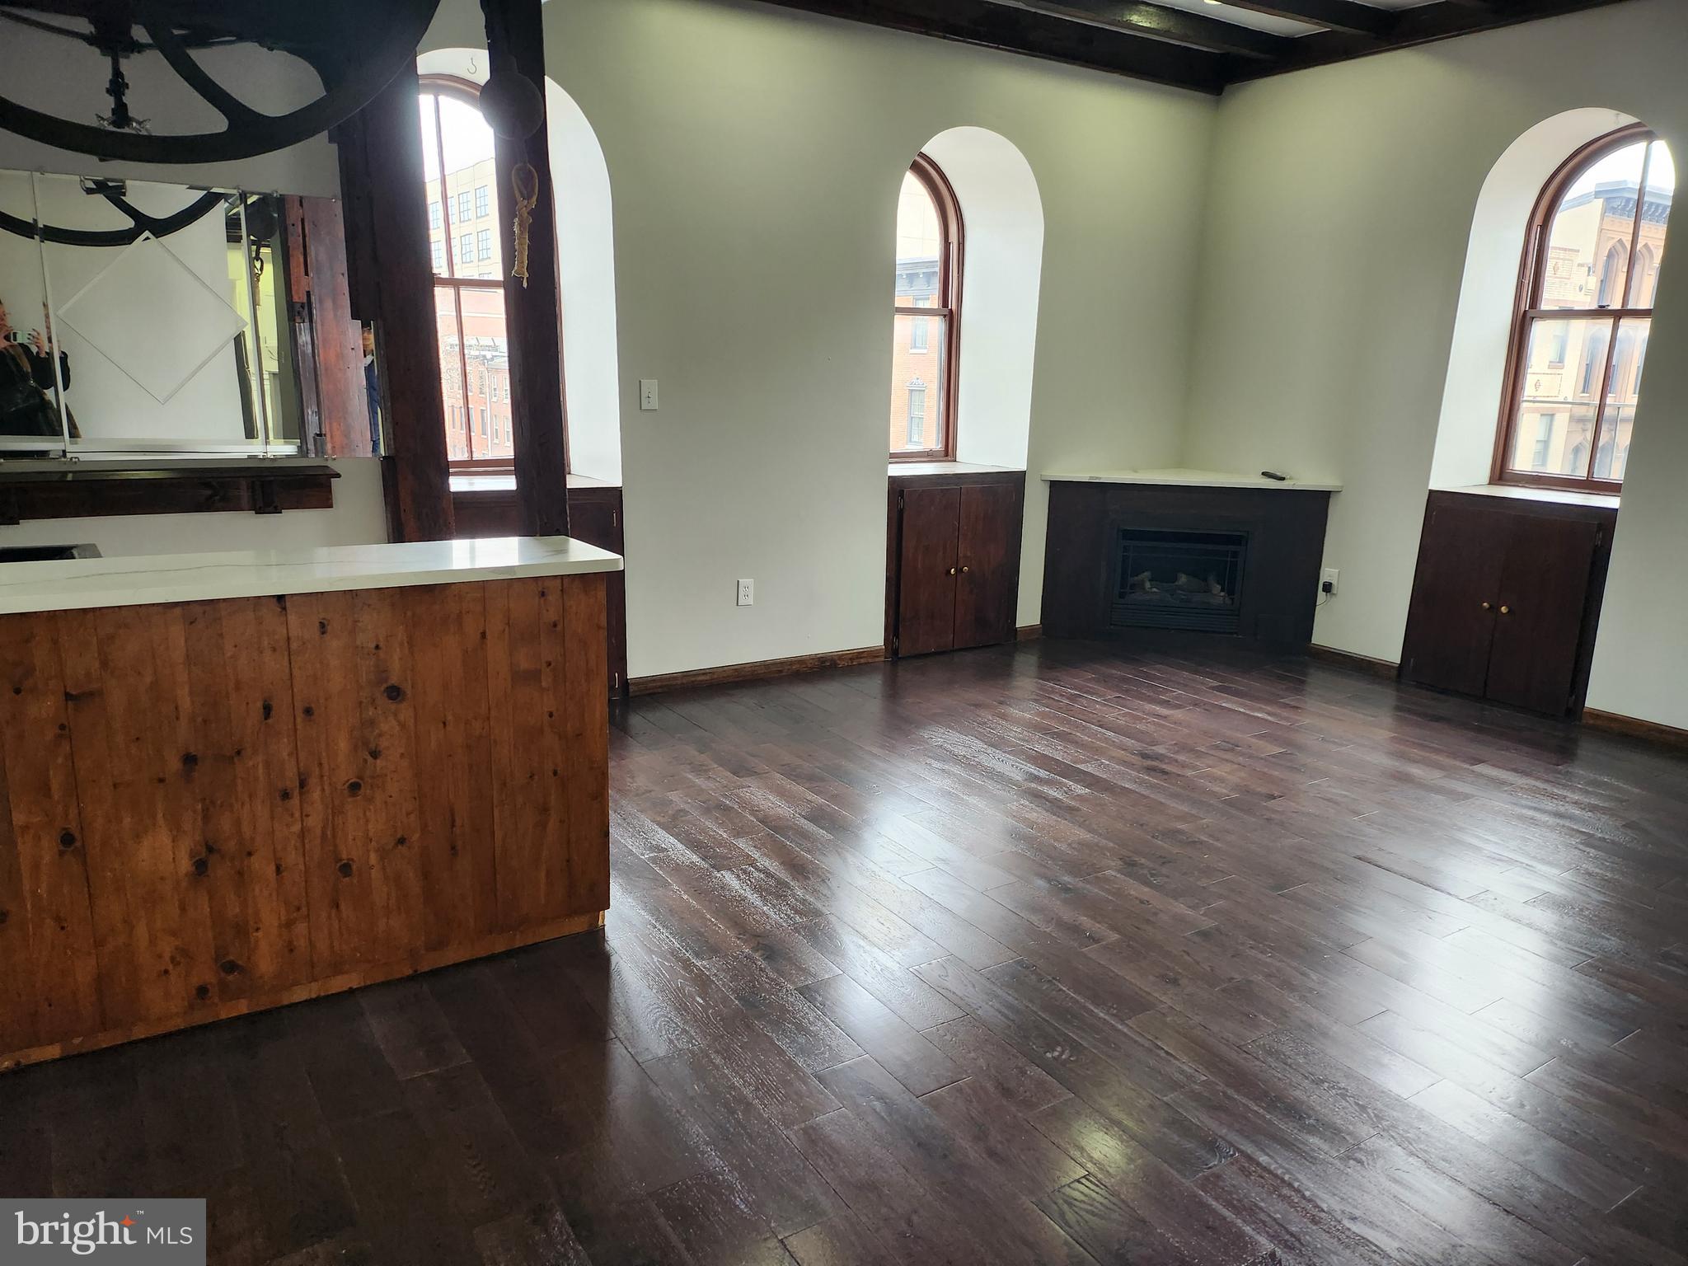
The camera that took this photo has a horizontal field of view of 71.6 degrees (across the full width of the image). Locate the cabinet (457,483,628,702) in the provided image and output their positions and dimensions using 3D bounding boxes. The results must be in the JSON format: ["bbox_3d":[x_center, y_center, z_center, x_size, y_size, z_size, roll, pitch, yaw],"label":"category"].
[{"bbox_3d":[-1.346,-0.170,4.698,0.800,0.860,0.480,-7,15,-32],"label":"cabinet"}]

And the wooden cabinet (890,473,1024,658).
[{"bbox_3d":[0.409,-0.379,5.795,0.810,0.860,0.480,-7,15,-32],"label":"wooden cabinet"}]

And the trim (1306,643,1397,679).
[{"bbox_3d":[2.428,0.127,5.596,0.020,0.068,0.475,-7,16,-33],"label":"trim"}]

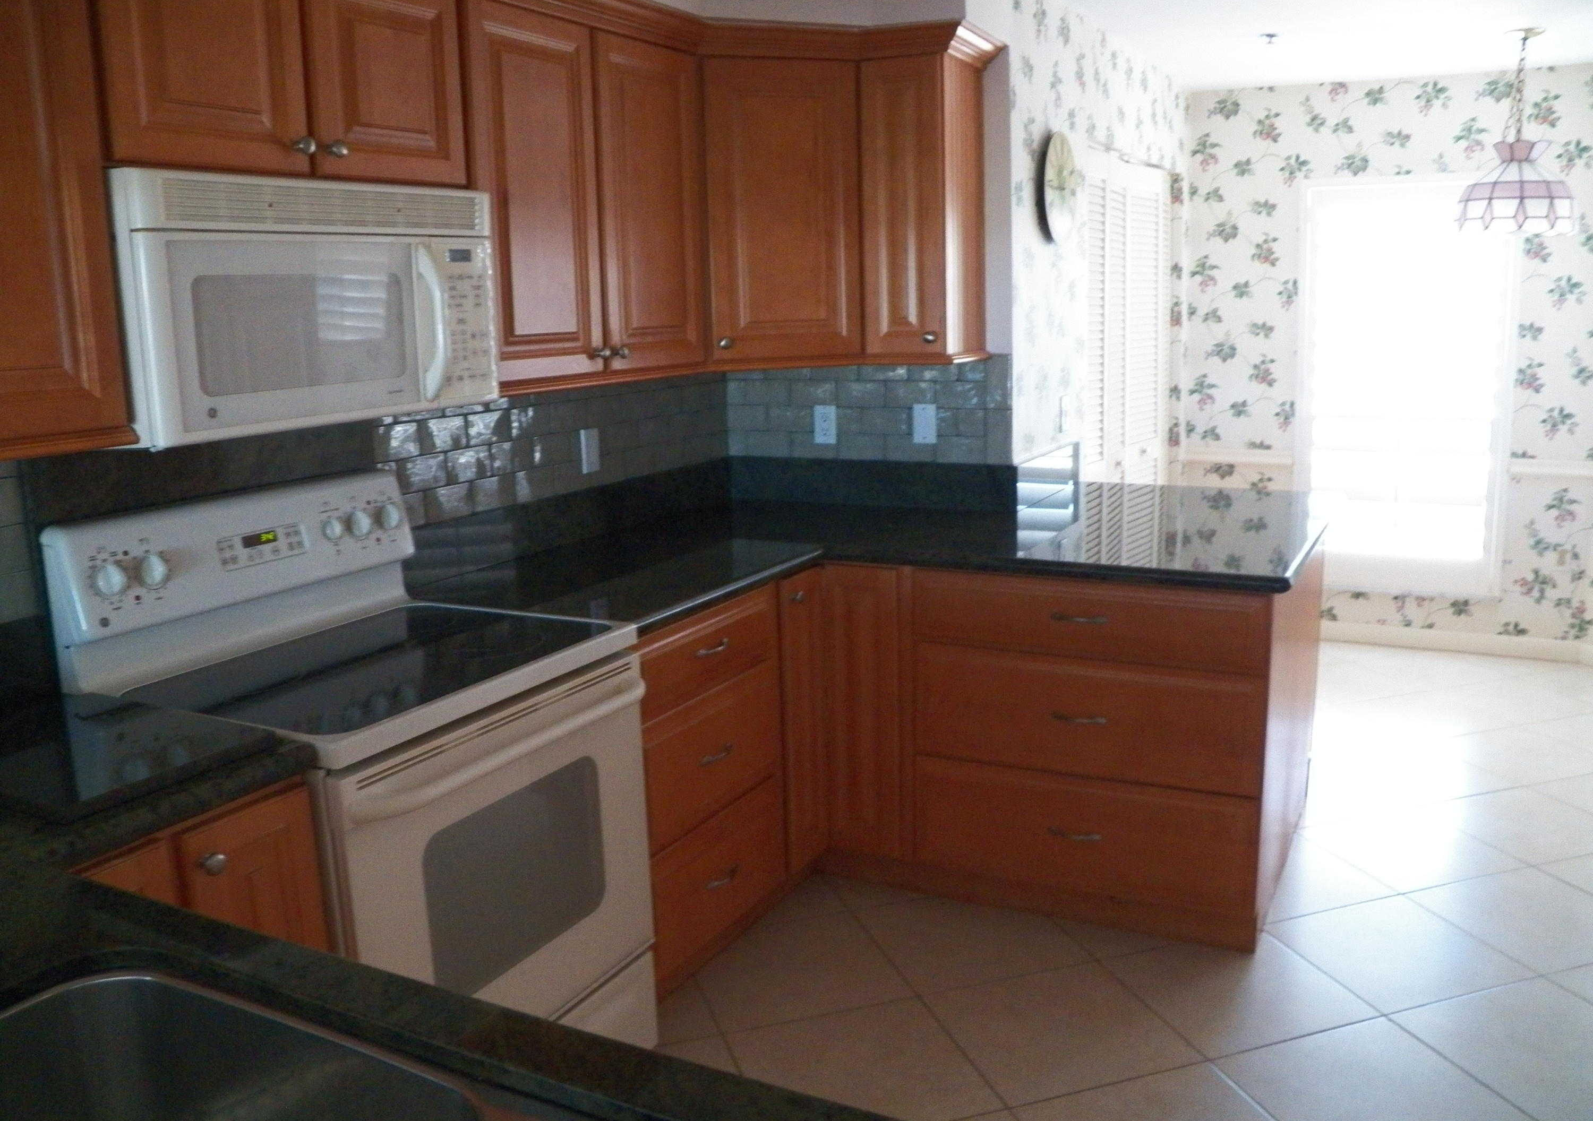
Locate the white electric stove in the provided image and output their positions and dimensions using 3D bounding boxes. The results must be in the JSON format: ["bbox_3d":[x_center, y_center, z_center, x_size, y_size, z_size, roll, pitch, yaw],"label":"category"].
[{"bbox_3d":[-0.744,0.492,2.390,0.675,1.205,0.765,4,13,27],"label":"white electric stove"}]

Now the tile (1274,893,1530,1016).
[{"bbox_3d":[1.386,0.915,3.000,0.438,0.014,0.438,-6,12,-17],"label":"tile"}]

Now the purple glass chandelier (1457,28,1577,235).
[{"bbox_3d":[2.417,-1.426,4.305,0.396,0.649,0.396,4,13,27],"label":"purple glass chandelier"}]

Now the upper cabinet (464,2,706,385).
[{"bbox_3d":[-0.579,-0.802,2.960,0.330,0.758,0.845,4,13,27],"label":"upper cabinet"}]

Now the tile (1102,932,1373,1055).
[{"bbox_3d":[0.969,0.956,2.871,0.438,0.014,0.438,-6,12,-17],"label":"tile"}]

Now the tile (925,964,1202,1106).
[{"bbox_3d":[0.552,0.996,2.742,0.438,0.014,0.438,-6,12,-17],"label":"tile"}]

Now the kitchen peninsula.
[{"bbox_3d":[0.383,0.330,3.408,1.767,1.040,2.098,4,13,27],"label":"kitchen peninsula"}]

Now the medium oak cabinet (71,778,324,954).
[{"bbox_3d":[-1.049,0.769,1.904,0.620,0.875,0.450,4,13,27],"label":"medium oak cabinet"}]

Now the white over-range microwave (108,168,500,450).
[{"bbox_3d":[-0.919,-0.447,2.275,0.395,0.408,0.766,4,13,27],"label":"white over-range microwave"}]

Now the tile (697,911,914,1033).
[{"bbox_3d":[0.001,0.959,3.023,0.438,0.014,0.438,-6,12,-17],"label":"tile"}]

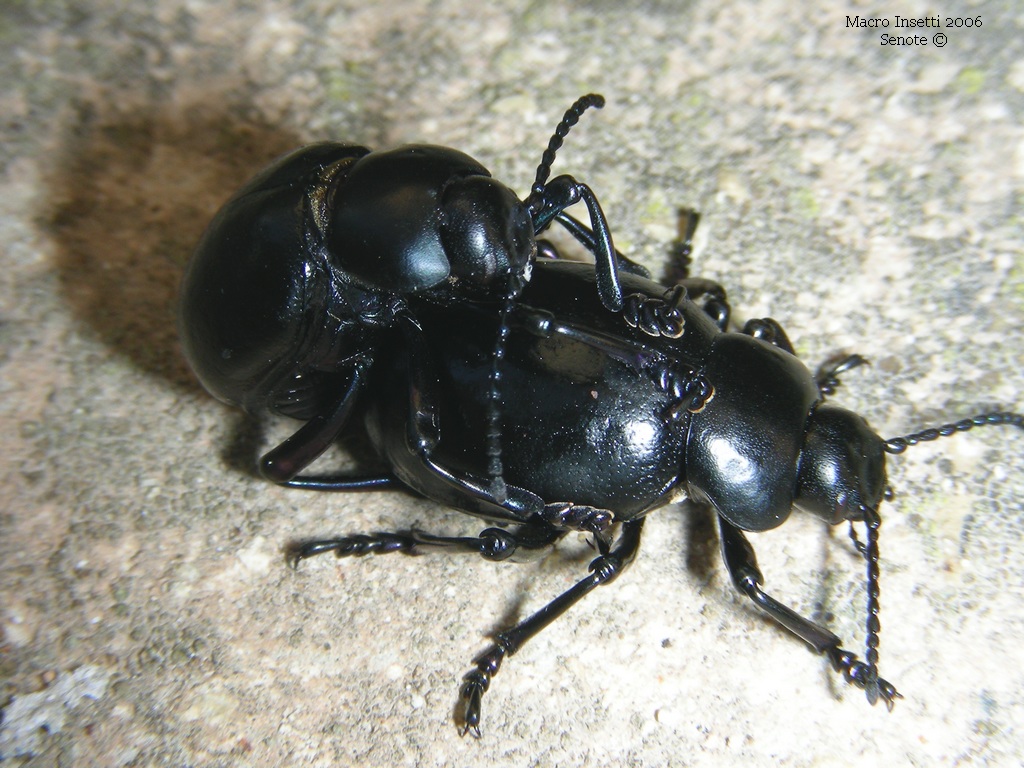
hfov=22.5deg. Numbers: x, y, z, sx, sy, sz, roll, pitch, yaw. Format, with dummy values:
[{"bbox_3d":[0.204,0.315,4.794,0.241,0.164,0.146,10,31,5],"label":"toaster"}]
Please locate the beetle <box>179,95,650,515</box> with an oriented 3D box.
[{"bbox_3d":[-0.003,-0.002,0.077,0.013,0.009,0.011,-7,54,42],"label":"beetle"}]

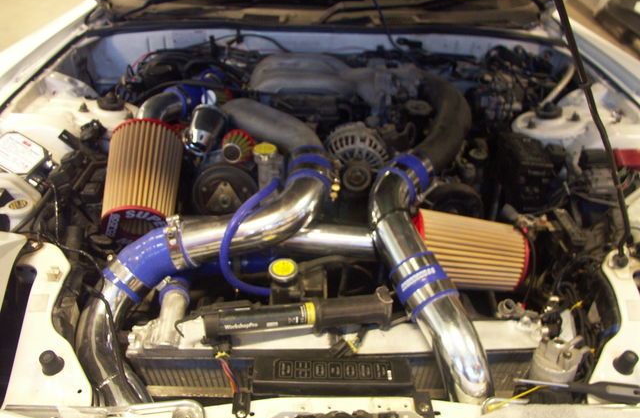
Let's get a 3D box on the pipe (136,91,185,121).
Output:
[{"bbox_3d":[-0.361,-0.209,1.155,0.115,0.095,0.120,0,36,0],"label":"pipe"}]

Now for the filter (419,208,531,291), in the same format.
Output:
[{"bbox_3d":[0.301,0.083,1.030,0.215,0.142,0.142,7,37,0],"label":"filter"}]

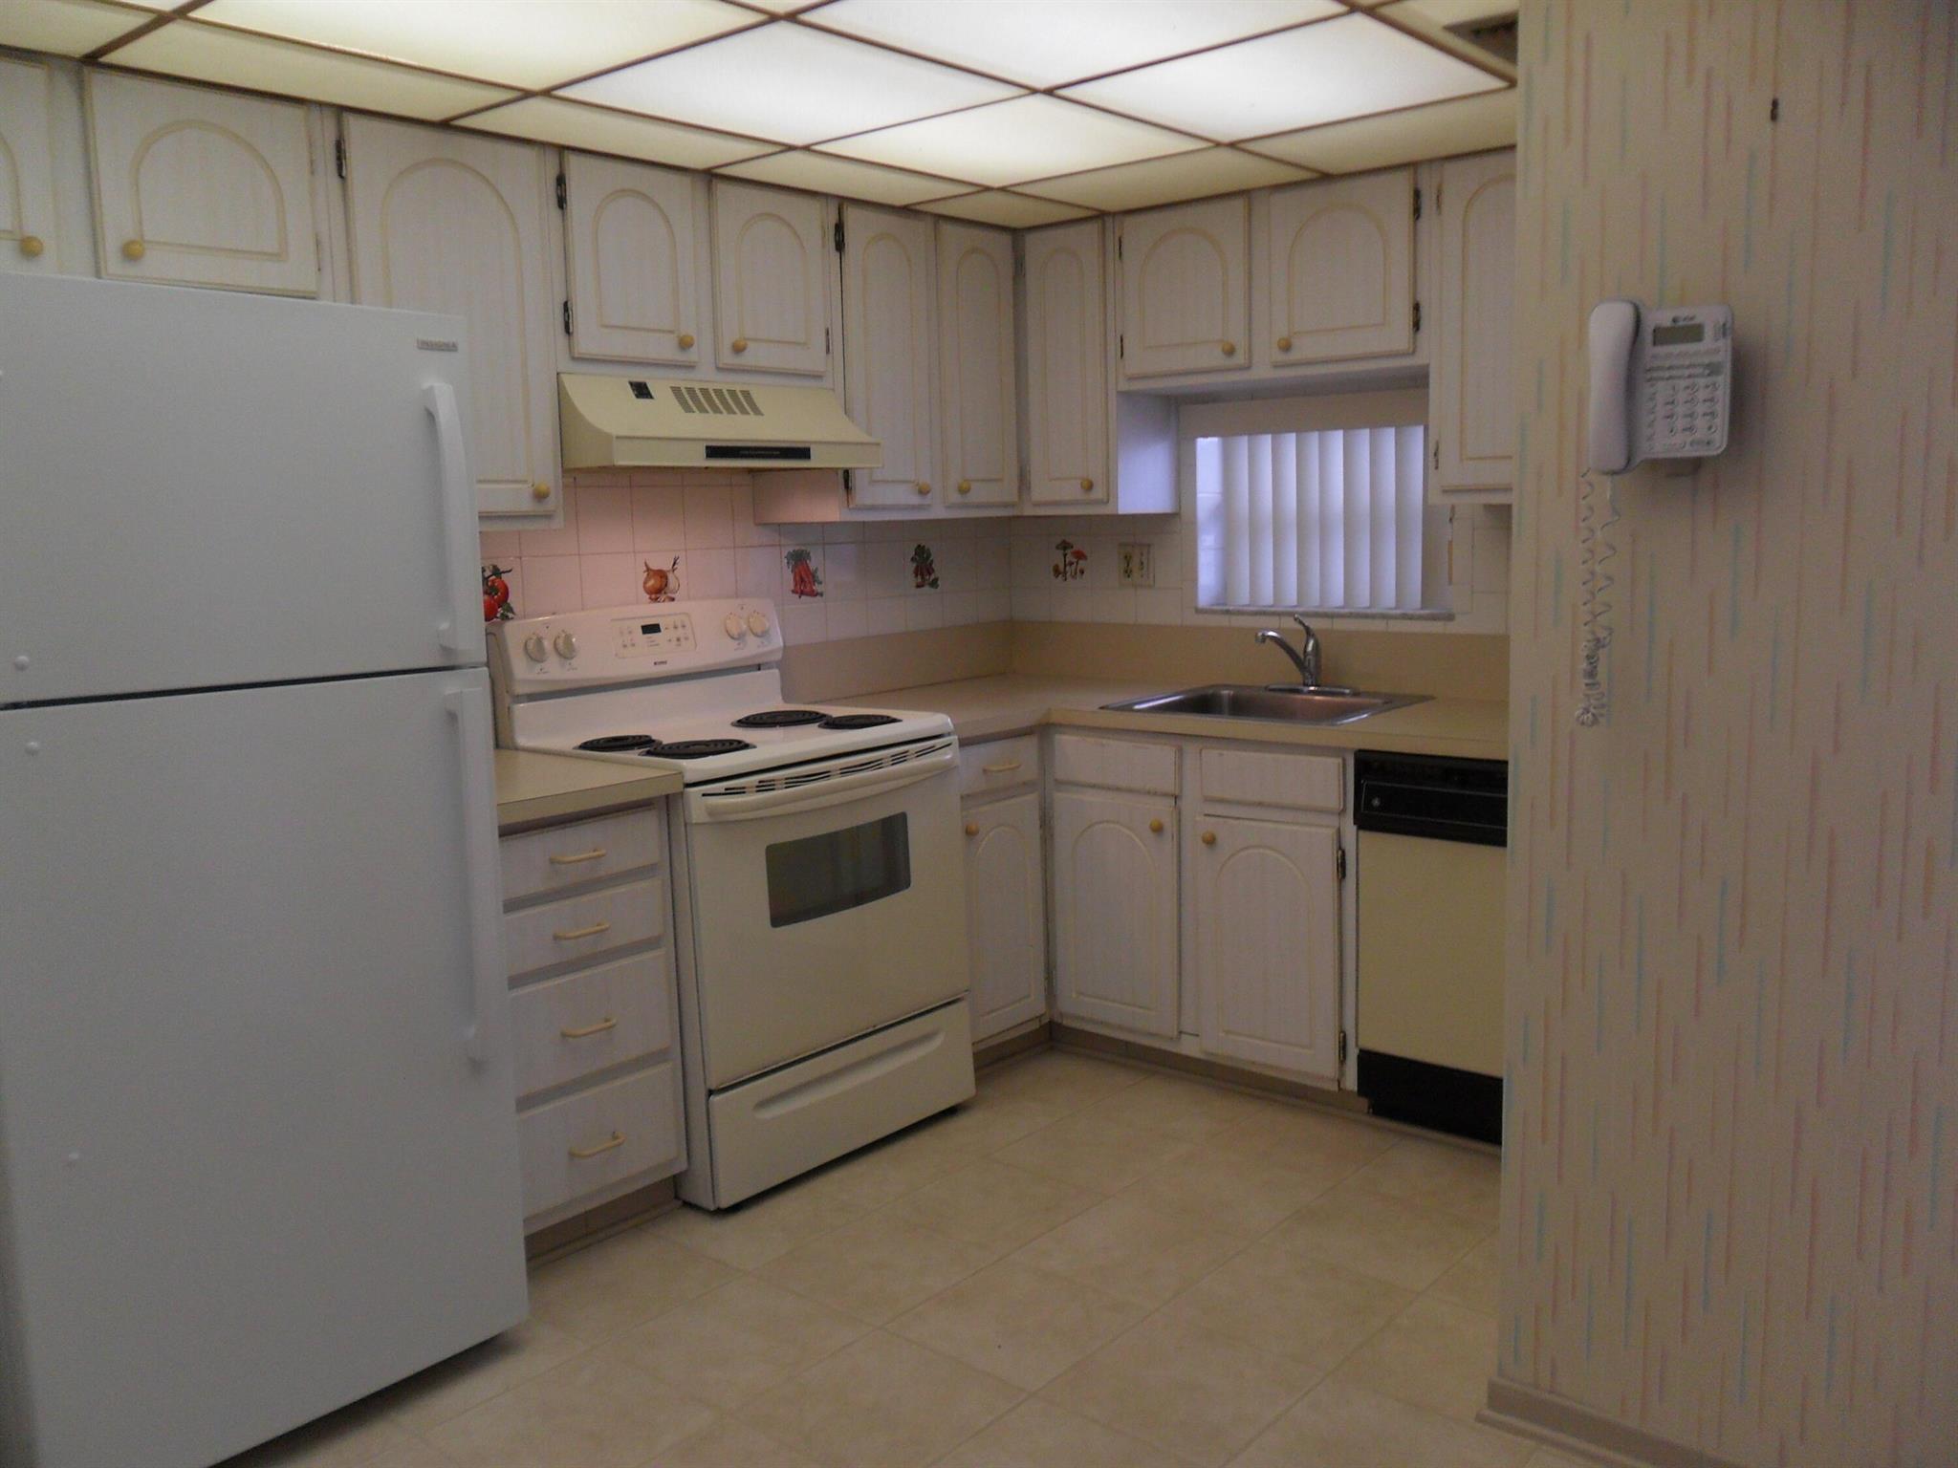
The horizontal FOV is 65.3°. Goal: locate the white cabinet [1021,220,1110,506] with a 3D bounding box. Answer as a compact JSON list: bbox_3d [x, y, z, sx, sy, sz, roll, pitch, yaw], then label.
[{"bbox_3d":[0.333,-0.982,4.133,0.295,0.735,0.325,6,11,40],"label":"white cabinet"}]

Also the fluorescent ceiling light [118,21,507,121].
[{"bbox_3d":[-1.046,-1.056,2.444,0.282,0.030,0.588,5,11,40],"label":"fluorescent ceiling light"}]

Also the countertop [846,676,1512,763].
[{"bbox_3d":[0.575,-0.026,3.549,2.050,0.043,0.930,5,11,40],"label":"countertop"}]

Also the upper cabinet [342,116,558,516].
[{"bbox_3d":[-1.061,-0.755,2.891,0.295,0.720,0.420,5,11,40],"label":"upper cabinet"}]

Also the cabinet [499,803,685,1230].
[{"bbox_3d":[-0.954,0.519,3.047,0.610,0.812,0.450,6,11,40],"label":"cabinet"}]

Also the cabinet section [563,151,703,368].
[{"bbox_3d":[-0.825,-0.979,3.253,0.320,0.404,0.336,6,11,41],"label":"cabinet section"}]

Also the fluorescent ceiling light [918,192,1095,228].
[{"bbox_3d":[0.069,-1.316,3.808,0.305,0.035,0.440,6,11,40],"label":"fluorescent ceiling light"}]

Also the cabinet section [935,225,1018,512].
[{"bbox_3d":[-0.112,-0.943,3.995,0.295,0.720,0.325,5,11,40],"label":"cabinet section"}]

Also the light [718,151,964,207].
[{"bbox_3d":[-0.274,-1.217,3.352,0.282,0.030,0.572,5,11,40],"label":"light"}]

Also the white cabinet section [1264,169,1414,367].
[{"bbox_3d":[0.922,-1.071,3.579,0.368,0.404,0.320,6,11,41],"label":"white cabinet section"}]

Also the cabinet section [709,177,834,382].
[{"bbox_3d":[-0.585,-1.025,3.525,0.320,0.404,0.335,6,11,41],"label":"cabinet section"}]

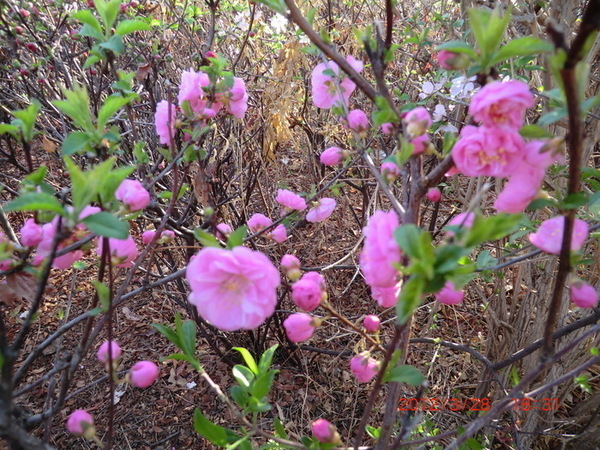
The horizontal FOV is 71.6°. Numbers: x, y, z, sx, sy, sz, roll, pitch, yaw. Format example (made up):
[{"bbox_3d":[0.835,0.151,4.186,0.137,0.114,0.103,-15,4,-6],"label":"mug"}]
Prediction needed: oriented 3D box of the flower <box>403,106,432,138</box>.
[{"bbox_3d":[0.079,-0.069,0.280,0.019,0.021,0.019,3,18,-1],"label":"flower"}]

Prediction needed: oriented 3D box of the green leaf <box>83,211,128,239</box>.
[{"bbox_3d":[-0.131,0.000,0.280,0.031,0.012,0.017,7,26,15],"label":"green leaf"}]

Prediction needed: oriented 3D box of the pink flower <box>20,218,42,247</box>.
[{"bbox_3d":[-0.171,0.005,0.265,0.014,0.018,0.015,0,11,0],"label":"pink flower"}]

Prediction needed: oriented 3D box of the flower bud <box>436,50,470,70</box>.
[{"bbox_3d":[0.094,-0.101,0.255,0.021,0.013,0.013,-10,11,-8],"label":"flower bud"}]

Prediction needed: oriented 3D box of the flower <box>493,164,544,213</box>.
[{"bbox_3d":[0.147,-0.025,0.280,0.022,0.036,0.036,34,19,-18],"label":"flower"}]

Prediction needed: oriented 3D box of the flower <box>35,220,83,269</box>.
[{"bbox_3d":[-0.192,0.015,0.330,0.022,0.034,0.031,10,27,21],"label":"flower"}]

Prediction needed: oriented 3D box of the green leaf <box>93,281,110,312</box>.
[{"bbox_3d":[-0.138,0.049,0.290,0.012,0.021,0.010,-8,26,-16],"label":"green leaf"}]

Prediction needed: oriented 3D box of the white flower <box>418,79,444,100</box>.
[{"bbox_3d":[0.190,-0.195,0.600,0.037,0.032,0.019,2,20,6],"label":"white flower"}]

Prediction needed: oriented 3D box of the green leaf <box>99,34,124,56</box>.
[{"bbox_3d":[-0.181,-0.174,0.400,0.024,0.017,0.019,21,32,37],"label":"green leaf"}]

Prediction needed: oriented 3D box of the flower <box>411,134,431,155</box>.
[{"bbox_3d":[0.101,-0.068,0.350,0.017,0.016,0.016,-7,26,-14],"label":"flower"}]

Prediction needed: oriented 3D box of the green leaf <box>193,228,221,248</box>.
[{"bbox_3d":[-0.058,0.008,0.260,0.018,0.009,0.009,30,12,11],"label":"green leaf"}]

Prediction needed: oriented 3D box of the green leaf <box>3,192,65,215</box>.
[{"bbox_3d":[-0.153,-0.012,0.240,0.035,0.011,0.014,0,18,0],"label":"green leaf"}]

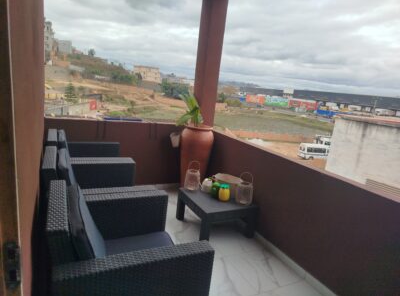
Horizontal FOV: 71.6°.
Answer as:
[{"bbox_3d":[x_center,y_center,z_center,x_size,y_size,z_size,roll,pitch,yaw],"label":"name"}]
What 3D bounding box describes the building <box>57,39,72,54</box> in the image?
[{"bbox_3d":[-49.918,-37.346,102.535,6.300,6.000,6.300,0,14,-26],"label":"building"}]

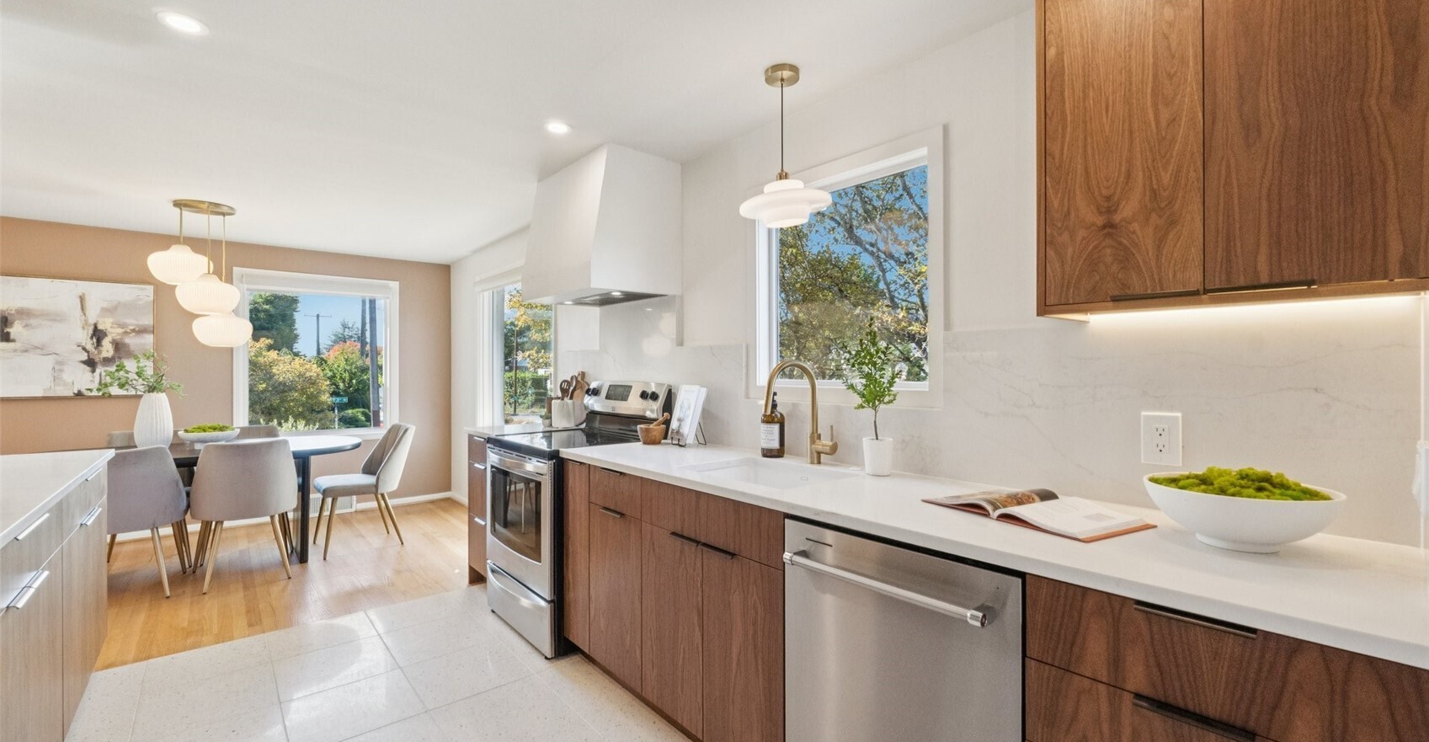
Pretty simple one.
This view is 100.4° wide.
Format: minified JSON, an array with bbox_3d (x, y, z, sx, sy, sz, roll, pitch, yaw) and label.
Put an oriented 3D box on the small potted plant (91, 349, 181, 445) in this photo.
[{"bbox_3d":[-3.502,0.190,3.620,0.410,0.642,0.350,0,0,-40],"label":"small potted plant"}]

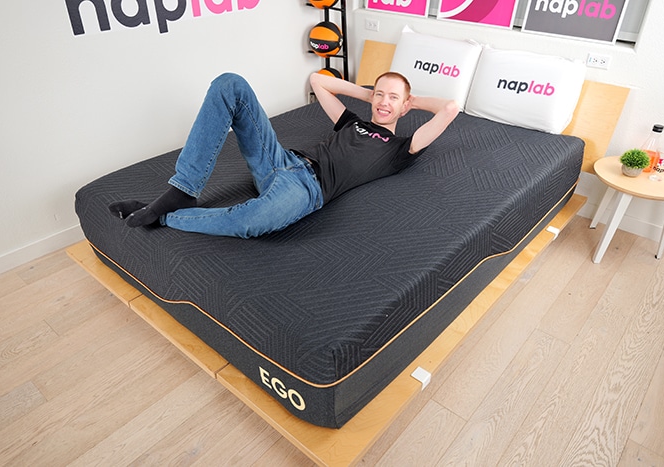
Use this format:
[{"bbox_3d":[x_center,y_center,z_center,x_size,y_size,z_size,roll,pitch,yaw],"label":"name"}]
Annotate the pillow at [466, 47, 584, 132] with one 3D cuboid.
[{"bbox_3d":[1.034,-0.791,2.569,0.580,0.430,0.170,26,29,33],"label":"pillow"}]

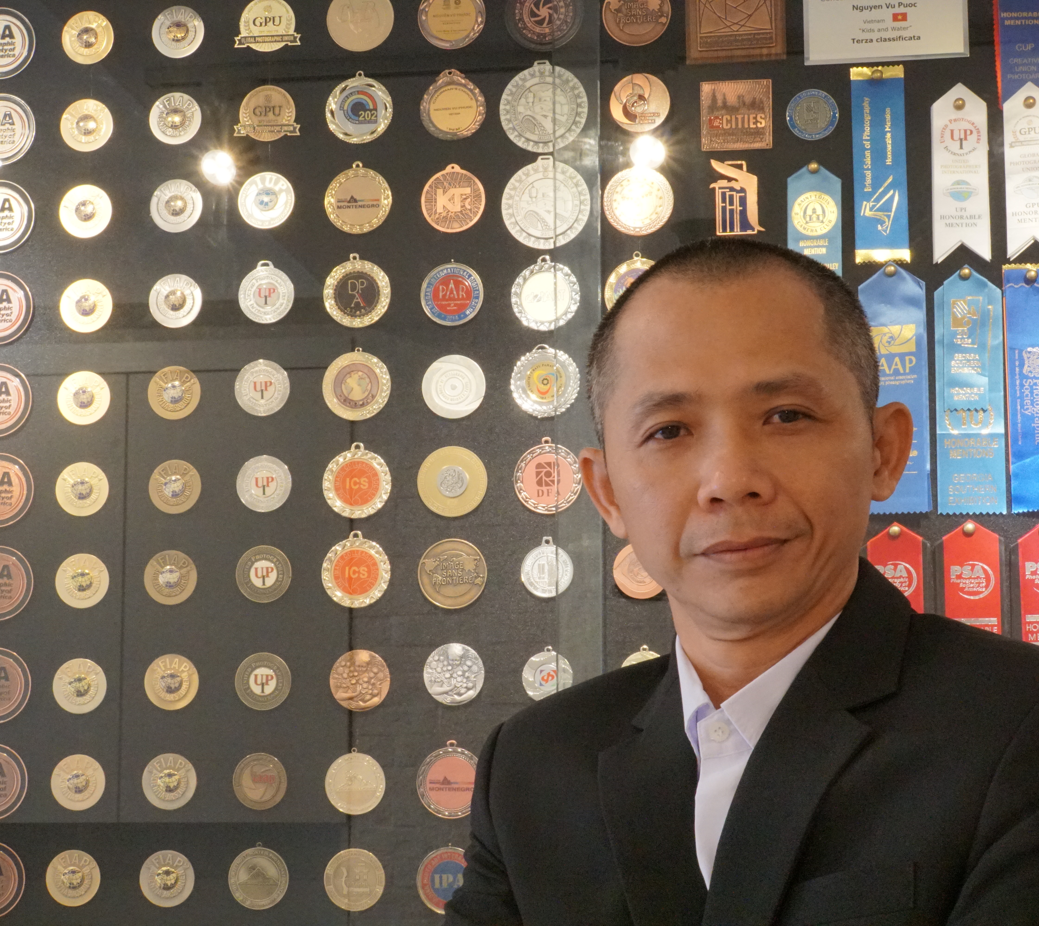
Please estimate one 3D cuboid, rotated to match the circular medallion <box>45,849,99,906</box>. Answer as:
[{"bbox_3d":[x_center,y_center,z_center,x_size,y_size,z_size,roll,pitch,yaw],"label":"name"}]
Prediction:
[{"bbox_3d":[-0.423,0.393,2.006,0.052,0.053,0.005,-1,-7,7],"label":"circular medallion"}]

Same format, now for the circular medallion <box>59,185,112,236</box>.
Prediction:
[{"bbox_3d":[-0.400,-0.232,1.952,0.050,0.050,0.005,-1,-7,7],"label":"circular medallion"}]

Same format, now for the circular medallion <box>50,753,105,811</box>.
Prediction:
[{"bbox_3d":[-0.411,0.298,1.976,0.052,0.052,0.005,-1,-6,7],"label":"circular medallion"}]

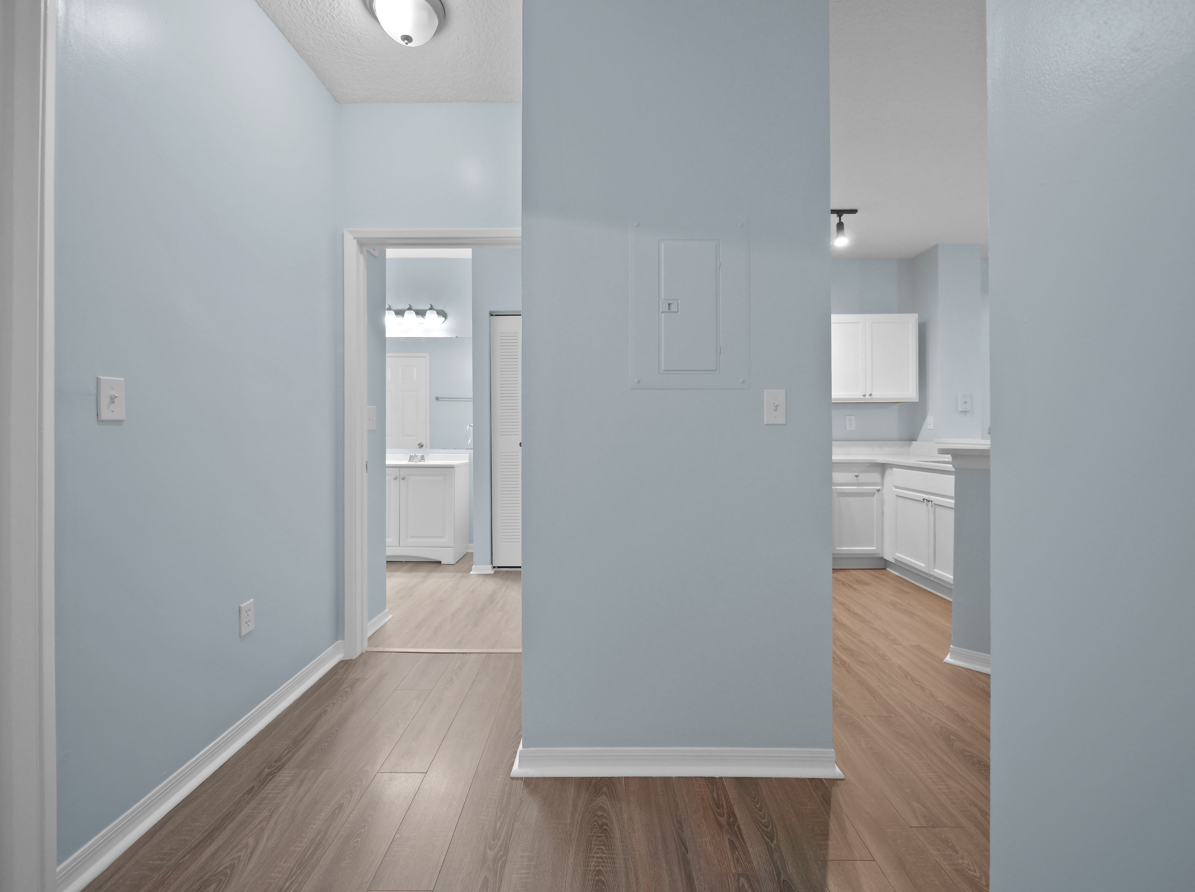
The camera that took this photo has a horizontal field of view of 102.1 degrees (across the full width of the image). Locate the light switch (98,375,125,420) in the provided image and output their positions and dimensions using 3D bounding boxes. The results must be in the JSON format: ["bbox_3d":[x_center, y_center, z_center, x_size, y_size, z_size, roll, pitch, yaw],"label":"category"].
[{"bbox_3d":[-1.295,-0.123,1.288,0.017,0.116,0.071,0,1,0],"label":"light switch"}]

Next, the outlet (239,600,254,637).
[{"bbox_3d":[-1.294,0.637,1.785,0.012,0.116,0.072,0,1,0],"label":"outlet"}]

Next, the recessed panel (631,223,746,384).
[{"bbox_3d":[0.299,-0.460,1.573,0.393,0.550,0.018,0,1,0],"label":"recessed panel"}]

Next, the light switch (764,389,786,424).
[{"bbox_3d":[0.581,-0.125,1.578,0.070,0.117,0.015,0,1,0],"label":"light switch"}]

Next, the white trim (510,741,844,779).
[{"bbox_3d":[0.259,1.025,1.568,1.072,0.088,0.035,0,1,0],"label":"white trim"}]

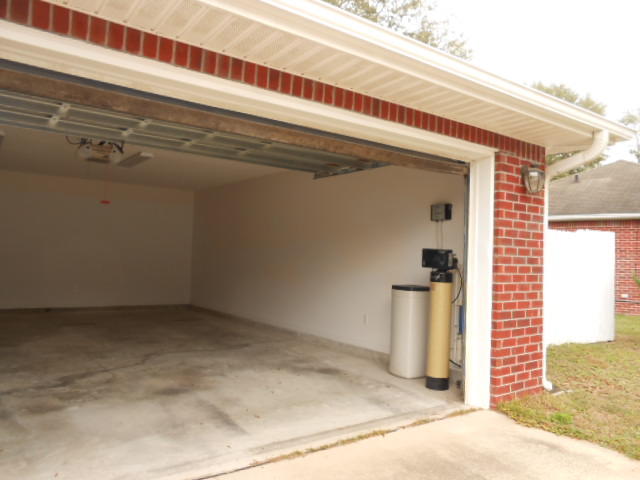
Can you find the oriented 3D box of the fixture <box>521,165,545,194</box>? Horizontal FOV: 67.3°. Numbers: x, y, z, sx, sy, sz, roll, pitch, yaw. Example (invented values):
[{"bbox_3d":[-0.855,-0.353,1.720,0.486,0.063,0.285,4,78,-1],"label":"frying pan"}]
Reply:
[{"bbox_3d":[1.951,-0.557,4.364,0.160,0.270,0.190,3,-3,-36],"label":"fixture"}]

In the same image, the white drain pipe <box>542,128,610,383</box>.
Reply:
[{"bbox_3d":[2.308,0.243,4.428,0.270,2.400,0.700,3,-3,-36],"label":"white drain pipe"}]

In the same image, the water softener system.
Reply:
[{"bbox_3d":[1.154,0.755,4.638,0.320,1.330,0.230,3,-3,-36],"label":"water softener system"}]

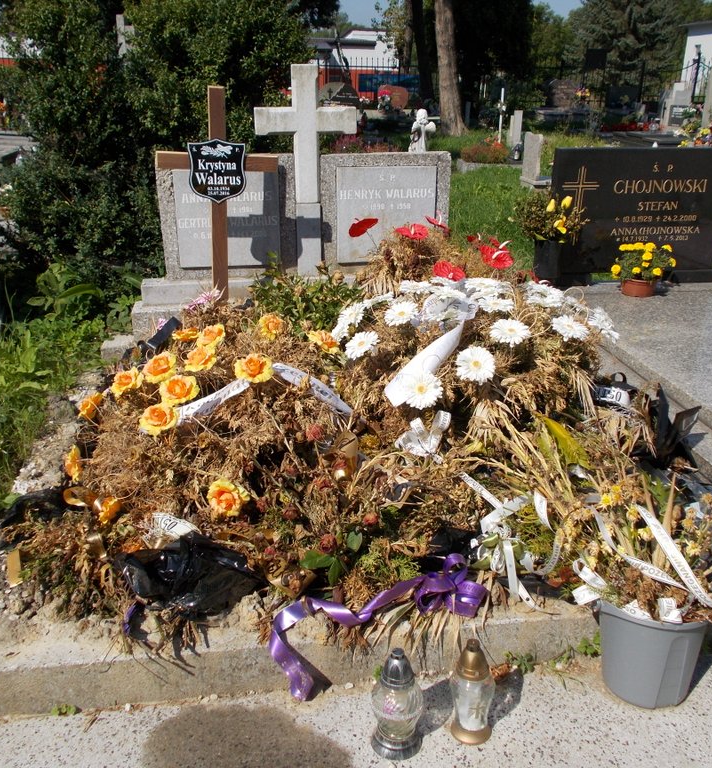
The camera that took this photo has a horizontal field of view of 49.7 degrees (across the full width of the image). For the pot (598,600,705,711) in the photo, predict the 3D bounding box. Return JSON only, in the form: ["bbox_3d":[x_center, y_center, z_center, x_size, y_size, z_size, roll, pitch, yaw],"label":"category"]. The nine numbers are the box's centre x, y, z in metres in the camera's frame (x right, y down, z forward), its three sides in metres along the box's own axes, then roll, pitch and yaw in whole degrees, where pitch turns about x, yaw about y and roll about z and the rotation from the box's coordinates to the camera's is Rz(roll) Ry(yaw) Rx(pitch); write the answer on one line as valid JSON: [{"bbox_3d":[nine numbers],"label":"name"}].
[{"bbox_3d":[0.765,0.662,1.998,0.270,0.235,0.270,0,23,0],"label":"pot"}]

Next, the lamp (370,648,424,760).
[{"bbox_3d":[0.093,0.704,1.723,0.118,0.265,0.118,0,23,0],"label":"lamp"}]

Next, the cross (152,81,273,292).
[{"bbox_3d":[-0.650,-0.888,3.662,0.560,1.000,0.060,-4,23,-14],"label":"cross"}]

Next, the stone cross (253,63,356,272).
[{"bbox_3d":[-0.263,-1.132,4.040,0.500,1.040,0.130,-4,23,-9],"label":"stone cross"}]

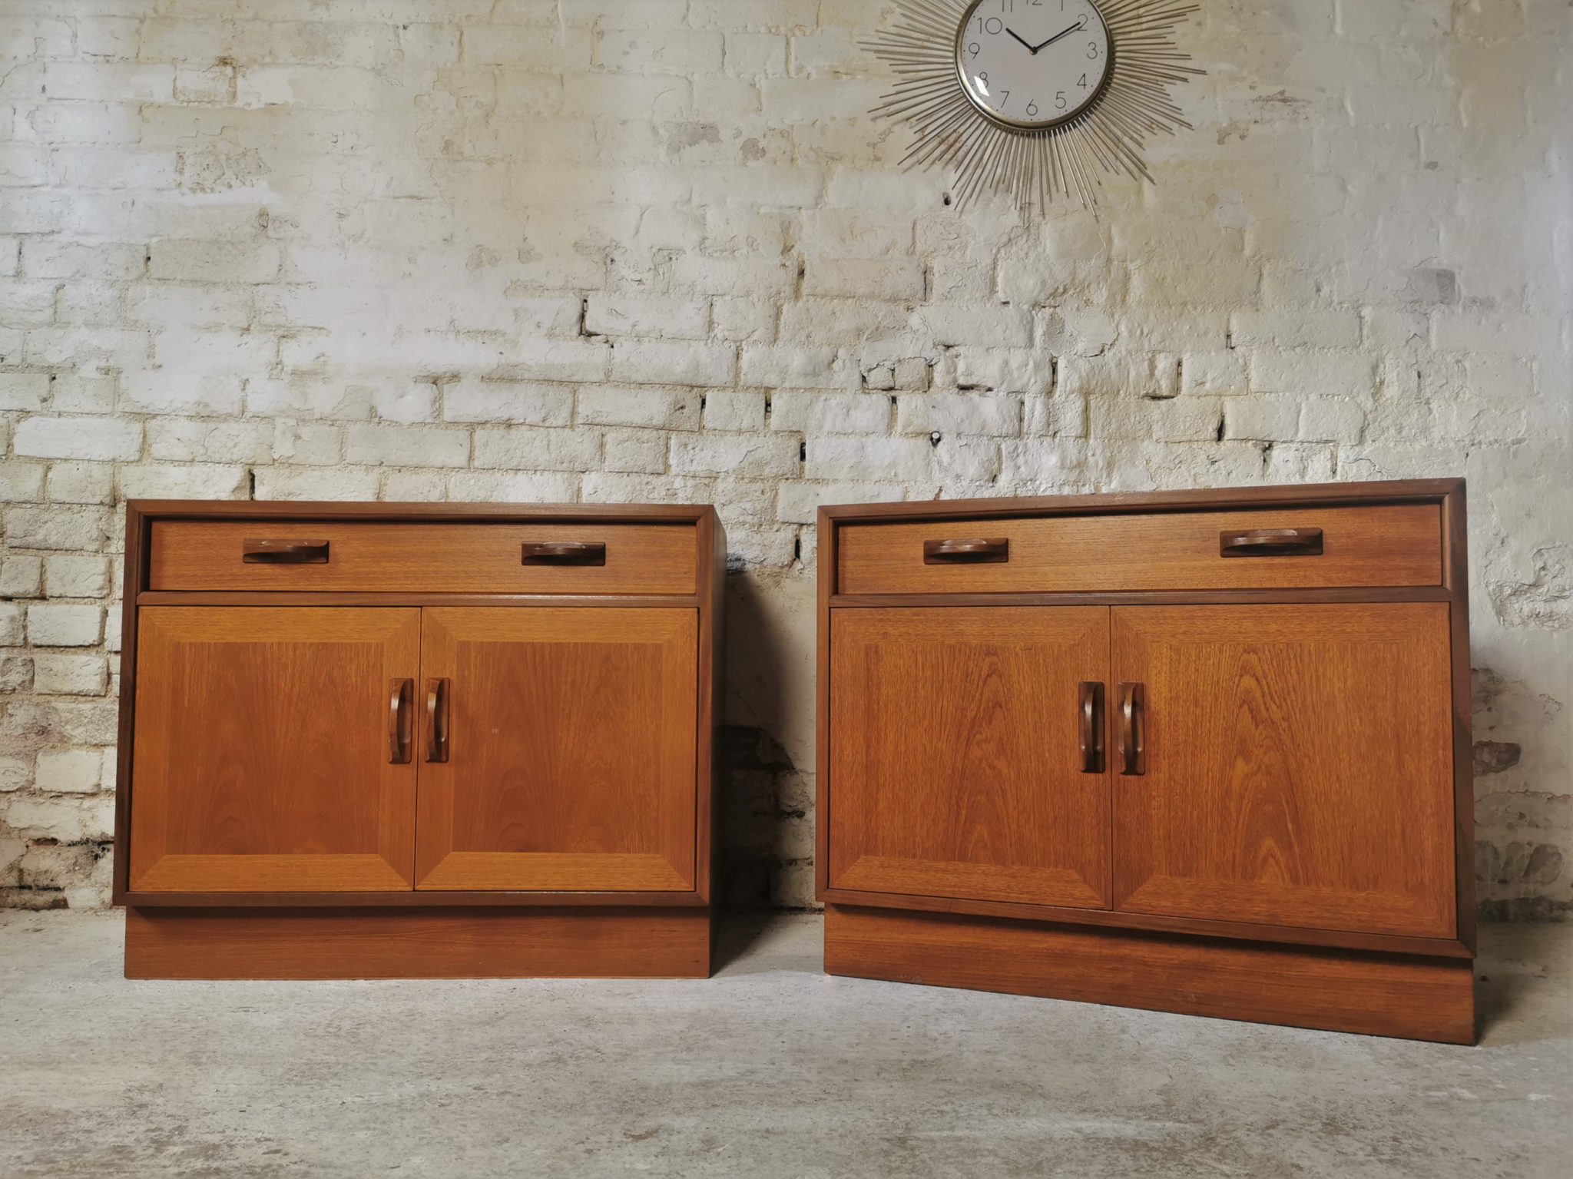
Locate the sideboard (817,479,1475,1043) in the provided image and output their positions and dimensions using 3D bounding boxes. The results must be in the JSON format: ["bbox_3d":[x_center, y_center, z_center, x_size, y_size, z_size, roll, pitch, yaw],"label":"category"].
[{"bbox_3d":[0.507,0.219,1.788,0.810,0.662,0.470,-1,-3,23],"label":"sideboard"}]

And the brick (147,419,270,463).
[{"bbox_3d":[-1.062,-0.270,2.310,0.227,0.075,0.105,1,-3,0],"label":"brick"}]

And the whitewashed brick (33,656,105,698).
[{"bbox_3d":[-1.291,0.160,2.258,0.131,0.071,0.100,0,-3,1],"label":"whitewashed brick"}]

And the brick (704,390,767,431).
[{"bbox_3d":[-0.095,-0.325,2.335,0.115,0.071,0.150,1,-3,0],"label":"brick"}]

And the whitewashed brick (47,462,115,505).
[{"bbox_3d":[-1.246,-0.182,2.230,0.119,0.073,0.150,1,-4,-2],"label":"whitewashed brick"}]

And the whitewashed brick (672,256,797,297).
[{"bbox_3d":[-0.099,-0.577,2.325,0.227,0.072,0.105,1,-3,0],"label":"whitewashed brick"}]

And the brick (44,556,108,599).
[{"bbox_3d":[-1.300,-0.018,2.320,0.120,0.076,0.150,1,-3,0],"label":"brick"}]

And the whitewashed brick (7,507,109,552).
[{"bbox_3d":[-1.321,-0.109,2.273,0.184,0.076,0.100,0,-3,1],"label":"whitewashed brick"}]

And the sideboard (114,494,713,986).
[{"bbox_3d":[-0.524,0.226,1.960,0.830,0.678,0.469,0,-3,-1],"label":"sideboard"}]

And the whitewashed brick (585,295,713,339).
[{"bbox_3d":[-0.252,-0.493,2.283,0.222,0.080,0.100,0,-3,1],"label":"whitewashed brick"}]

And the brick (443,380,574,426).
[{"bbox_3d":[-0.505,-0.336,2.277,0.232,0.079,0.100,0,-3,1],"label":"brick"}]

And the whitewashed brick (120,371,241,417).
[{"bbox_3d":[-1.076,-0.344,2.227,0.214,0.082,0.110,1,-4,-2],"label":"whitewashed brick"}]

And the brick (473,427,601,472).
[{"bbox_3d":[-0.448,-0.247,2.245,0.229,0.078,0.110,1,-4,-2],"label":"brick"}]

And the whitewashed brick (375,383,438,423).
[{"bbox_3d":[-0.682,-0.328,2.261,0.113,0.072,0.150,1,-4,-2],"label":"whitewashed brick"}]

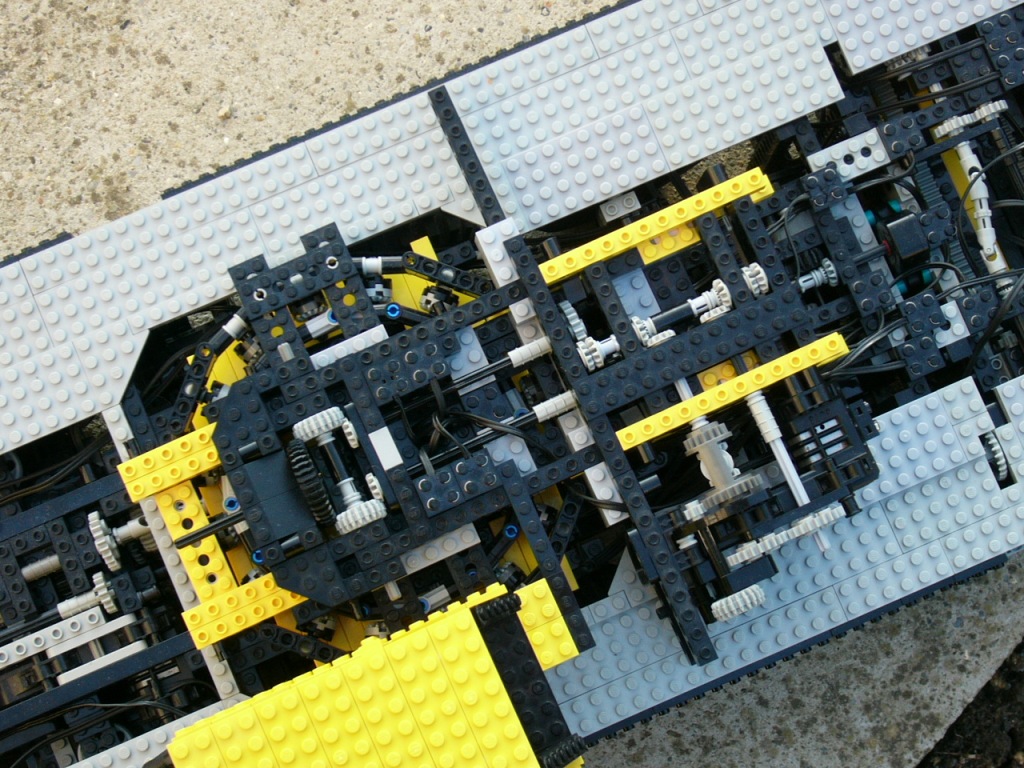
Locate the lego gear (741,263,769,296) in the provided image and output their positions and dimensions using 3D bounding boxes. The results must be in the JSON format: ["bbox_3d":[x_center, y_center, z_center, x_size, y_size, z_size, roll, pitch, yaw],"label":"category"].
[{"bbox_3d":[0.096,-0.041,0.924,0.007,0.013,0.013,-24,83,-4],"label":"lego gear"}]

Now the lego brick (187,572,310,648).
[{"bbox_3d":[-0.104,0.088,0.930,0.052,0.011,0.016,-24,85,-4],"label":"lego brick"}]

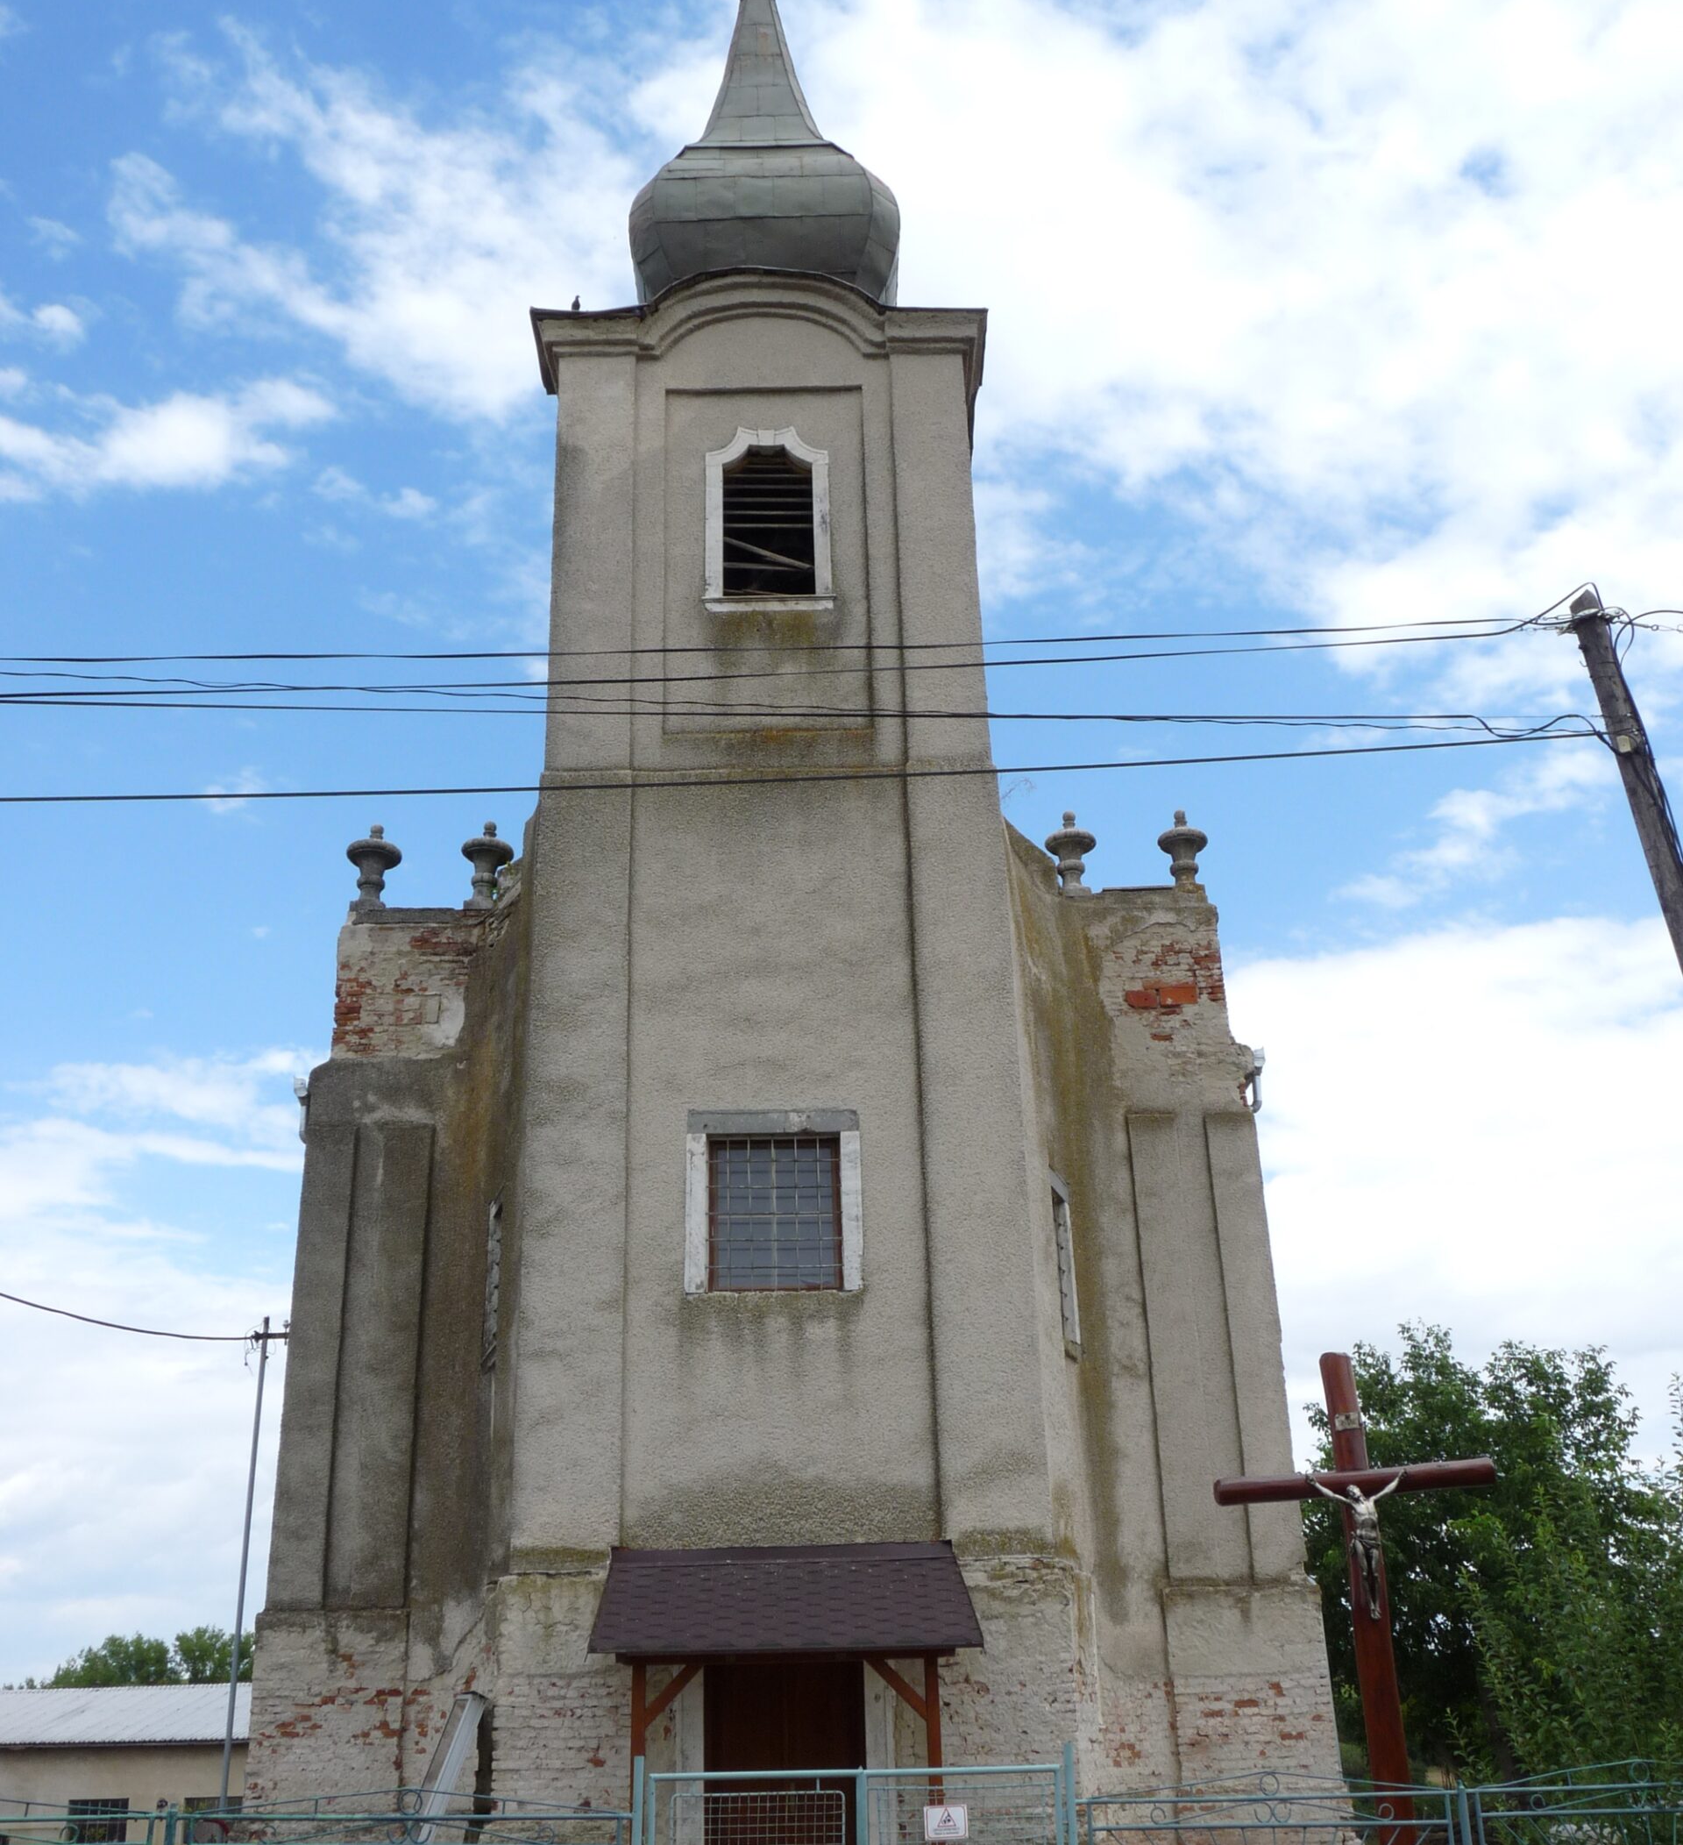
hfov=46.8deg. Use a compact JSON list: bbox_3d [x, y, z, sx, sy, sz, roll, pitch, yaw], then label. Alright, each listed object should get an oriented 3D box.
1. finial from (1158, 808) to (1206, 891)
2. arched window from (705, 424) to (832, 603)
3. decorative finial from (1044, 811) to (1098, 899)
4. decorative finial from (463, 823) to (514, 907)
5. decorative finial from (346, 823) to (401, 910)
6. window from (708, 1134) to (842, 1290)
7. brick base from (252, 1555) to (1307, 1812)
[{"bbox_3d":[3.806,-0.788,21.691,0.548,1.084,0.548,-1,-21,-2],"label":"finial"},{"bbox_3d":[-0.718,-4.082,19.534,1.275,2.153,0.250,-1,-21,-2],"label":"arched window"},{"bbox_3d":[2.568,-0.757,21.647,0.586,1.102,0.586,-1,-21,-2],"label":"decorative finial"},{"bbox_3d":[-3.891,-0.605,21.418,0.579,1.110,0.579,-1,-21,-2],"label":"decorative finial"},{"bbox_3d":[-5.148,-0.594,21.381,0.598,1.087,0.598,-1,-21,-2],"label":"decorative finial"},{"bbox_3d":[-0.569,2.514,16.943,1.167,1.388,0.180,-1,-21,-2],"label":"window"},{"bbox_3d":[-0.372,7.099,16.759,10.234,2.778,3.595,-1,-21,-2],"label":"brick base"}]

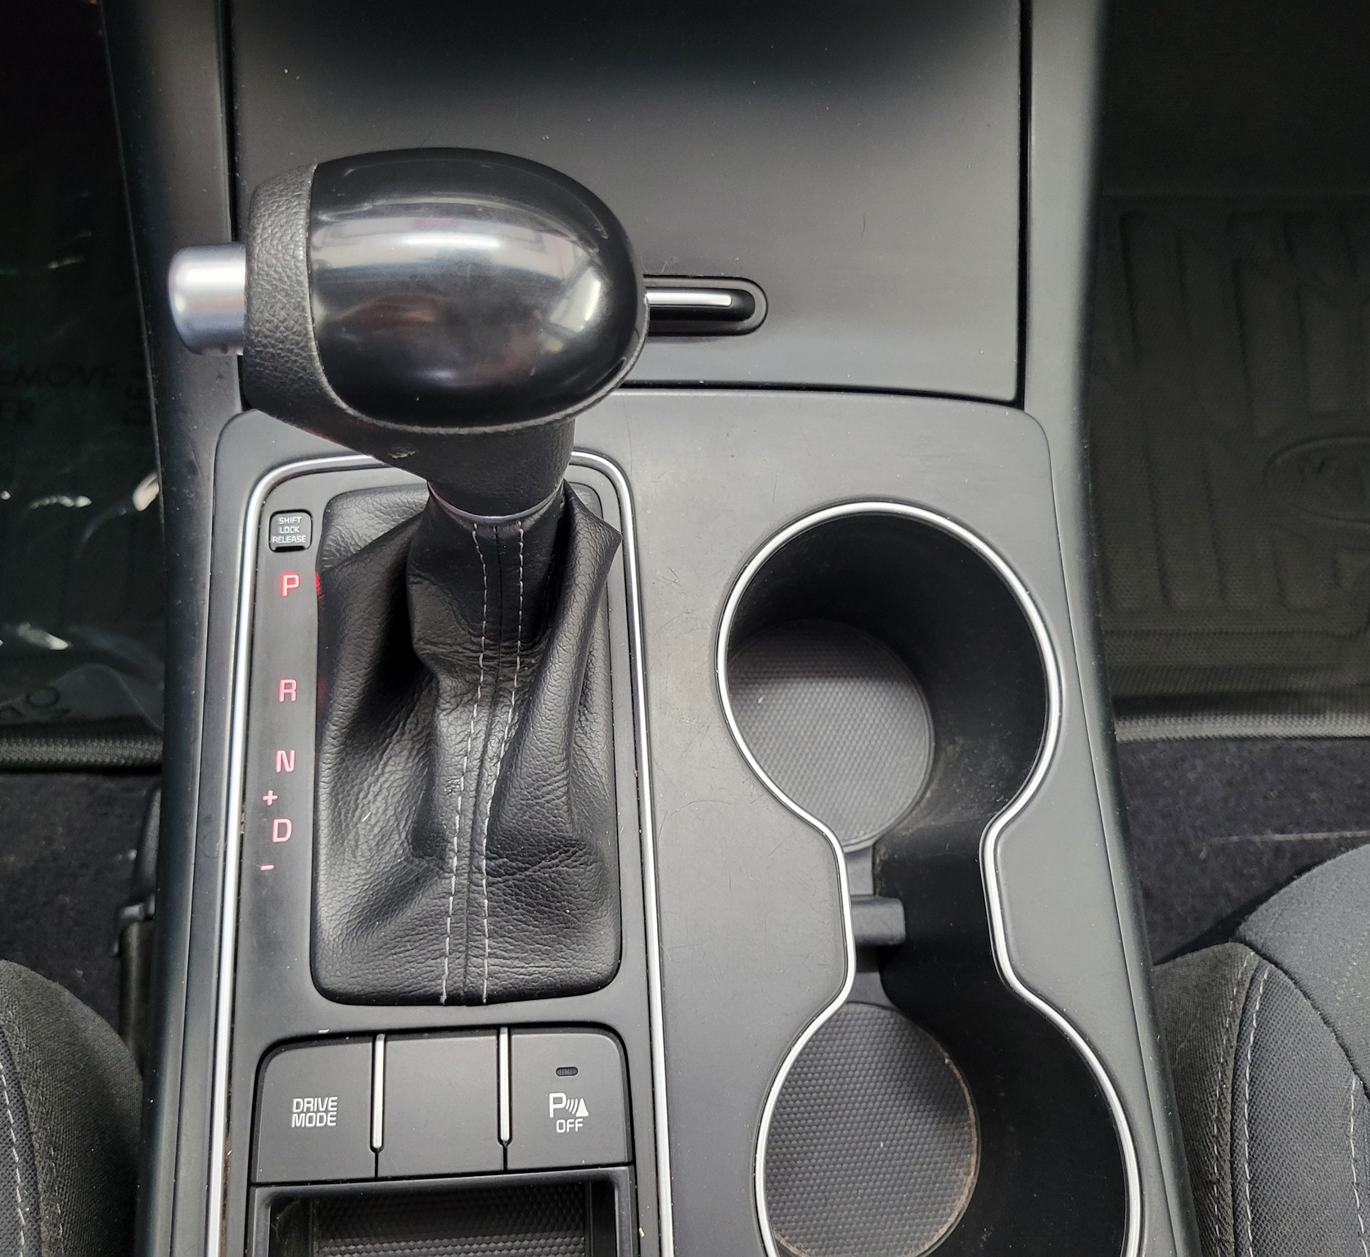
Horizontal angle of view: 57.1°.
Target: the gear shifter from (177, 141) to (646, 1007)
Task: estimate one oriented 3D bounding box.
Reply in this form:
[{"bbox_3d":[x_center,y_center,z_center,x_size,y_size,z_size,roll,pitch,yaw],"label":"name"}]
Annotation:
[{"bbox_3d":[-0.053,-0.005,0.260,0.090,0.124,0.151,-1,70,-6],"label":"gear shifter"}]

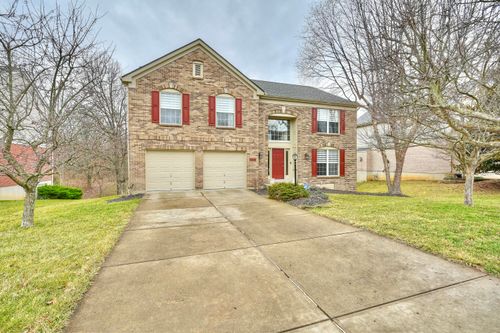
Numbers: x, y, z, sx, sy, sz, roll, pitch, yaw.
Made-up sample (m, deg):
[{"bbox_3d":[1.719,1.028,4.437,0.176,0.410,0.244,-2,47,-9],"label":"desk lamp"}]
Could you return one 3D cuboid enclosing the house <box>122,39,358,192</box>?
[{"bbox_3d":[-0.767,-2.841,19.074,15.200,8.750,11.000,0,0,-18],"label":"house"}]

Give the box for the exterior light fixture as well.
[{"bbox_3d":[2.087,0.370,10.800,0.250,1.920,0.250,0,0,-18],"label":"exterior light fixture"}]

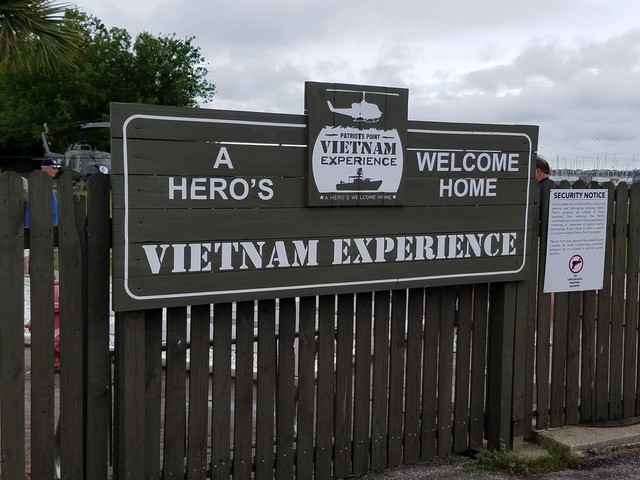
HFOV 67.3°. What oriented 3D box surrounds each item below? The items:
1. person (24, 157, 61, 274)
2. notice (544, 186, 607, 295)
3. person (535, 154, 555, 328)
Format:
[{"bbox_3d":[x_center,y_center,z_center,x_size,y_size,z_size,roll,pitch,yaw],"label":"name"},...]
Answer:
[{"bbox_3d":[-3.320,-0.120,5.750,0.420,1.720,0.520,0,7,-6],"label":"person"},{"bbox_3d":[1.546,0.005,2.887,0.457,0.610,0.015,-1,5,-19],"label":"notice"},{"bbox_3d":[1.900,0.115,4.200,0.420,1.720,0.520,2,7,9],"label":"person"}]

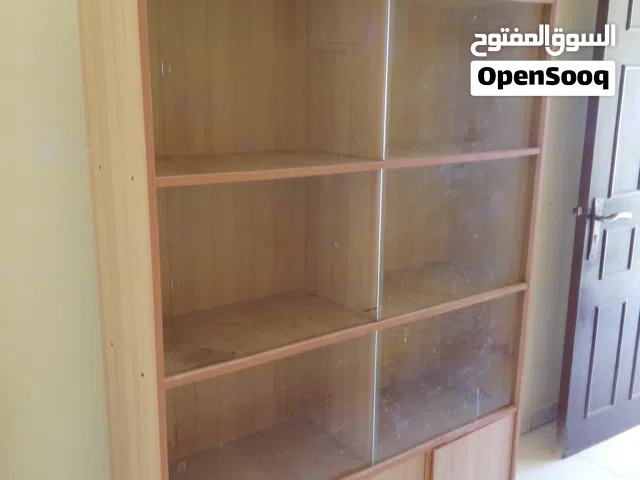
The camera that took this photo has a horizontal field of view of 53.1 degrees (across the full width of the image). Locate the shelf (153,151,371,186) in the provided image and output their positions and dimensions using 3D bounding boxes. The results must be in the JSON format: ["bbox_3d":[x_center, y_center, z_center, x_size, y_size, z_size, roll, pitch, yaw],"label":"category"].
[{"bbox_3d":[-0.167,-0.167,1.437,0.551,0.020,0.317,-9,16,-35],"label":"shelf"}]

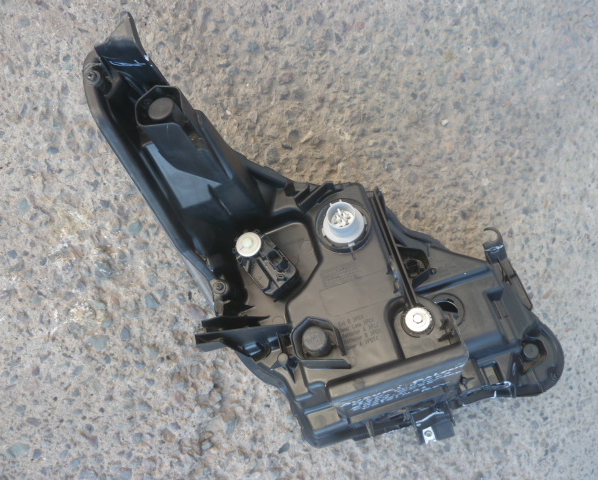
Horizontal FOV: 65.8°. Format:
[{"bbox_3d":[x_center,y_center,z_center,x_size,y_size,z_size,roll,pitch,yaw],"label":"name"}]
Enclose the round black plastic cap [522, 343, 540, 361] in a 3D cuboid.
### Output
[{"bbox_3d":[0.253,0.122,0.505,0.017,0.013,0.017,-4,67,10],"label":"round black plastic cap"}]

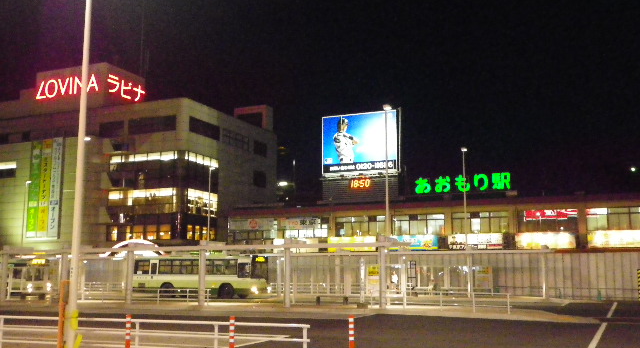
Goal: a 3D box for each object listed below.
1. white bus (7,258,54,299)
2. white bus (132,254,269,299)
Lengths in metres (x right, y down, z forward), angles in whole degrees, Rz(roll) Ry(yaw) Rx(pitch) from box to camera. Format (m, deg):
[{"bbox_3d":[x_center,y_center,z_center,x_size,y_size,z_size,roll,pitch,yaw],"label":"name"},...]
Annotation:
[{"bbox_3d":[-27.516,8.616,60.750,10.300,3.050,2.490,-3,-9,23],"label":"white bus"},{"bbox_3d":[-8.835,7.498,52.636,10.300,3.050,2.490,-3,-9,23],"label":"white bus"}]

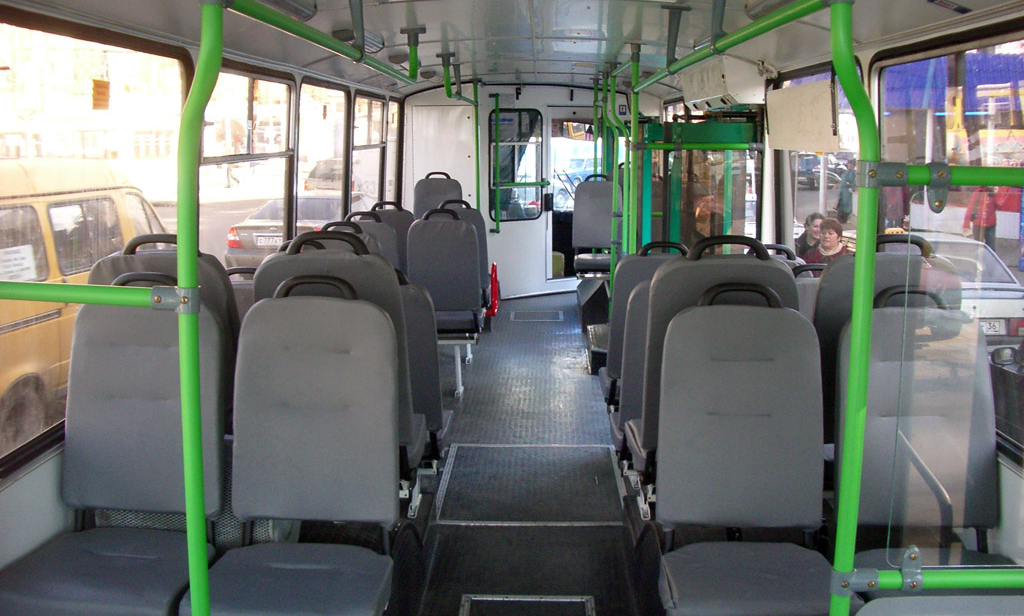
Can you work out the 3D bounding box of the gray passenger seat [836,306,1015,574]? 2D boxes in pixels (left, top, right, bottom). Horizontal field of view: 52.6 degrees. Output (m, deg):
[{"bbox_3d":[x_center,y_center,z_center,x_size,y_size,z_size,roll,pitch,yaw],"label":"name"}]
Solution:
[{"bbox_3d":[0.980,0.328,2.387,0.420,0.730,0.540,1,10,1],"label":"gray passenger seat"}]

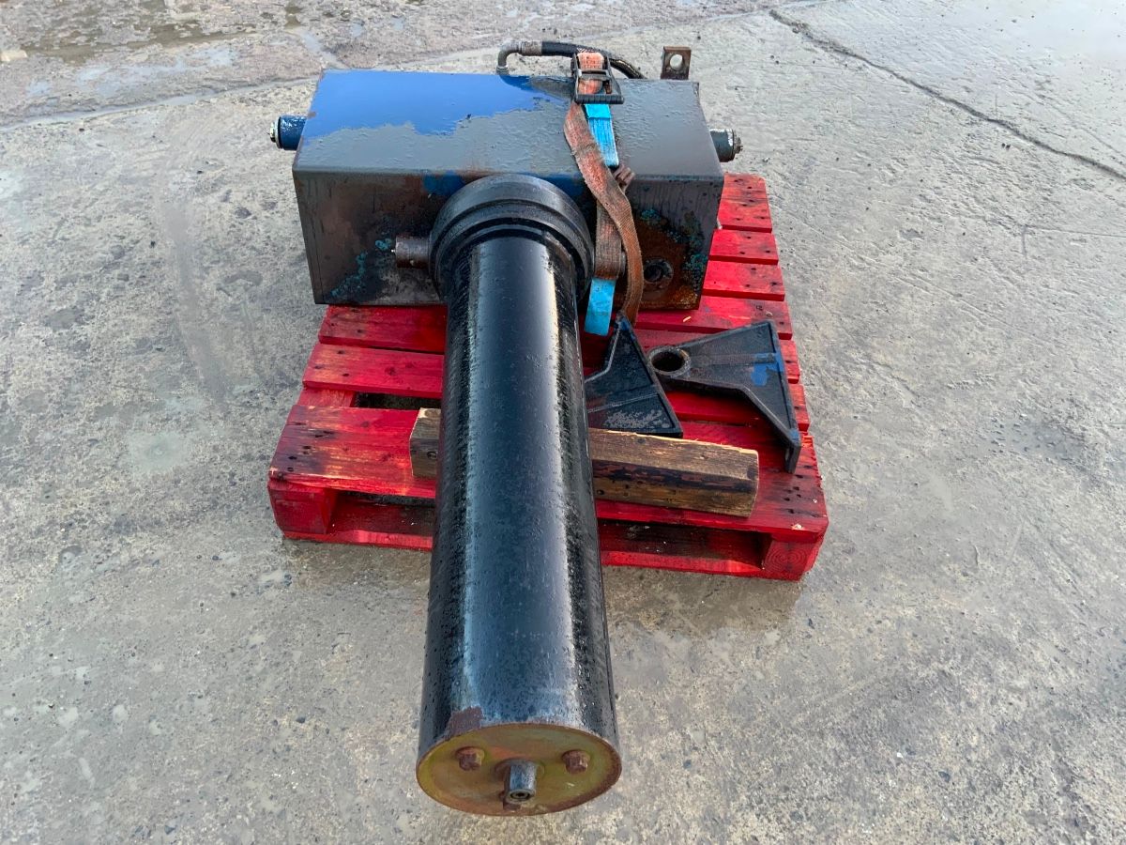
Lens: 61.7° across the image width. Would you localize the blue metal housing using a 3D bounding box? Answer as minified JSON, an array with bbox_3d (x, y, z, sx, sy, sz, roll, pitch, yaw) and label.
[{"bbox_3d":[-0.113,-0.511,2.079,0.833,0.333,0.402,0,46,-4],"label":"blue metal housing"}]

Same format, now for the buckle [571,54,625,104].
[{"bbox_3d":[0.074,-0.726,2.011,0.098,0.060,0.155,0,46,-4],"label":"buckle"}]

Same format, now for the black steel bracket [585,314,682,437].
[{"bbox_3d":[0.041,-0.048,1.812,0.265,0.088,0.330,-9,47,-13],"label":"black steel bracket"}]

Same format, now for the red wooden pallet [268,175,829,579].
[{"bbox_3d":[0.001,-0.220,2.160,1.000,0.172,1.175,5,46,0],"label":"red wooden pallet"}]

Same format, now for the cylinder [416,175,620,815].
[{"bbox_3d":[-0.076,0.037,1.479,0.310,0.310,1.120,0,46,-4],"label":"cylinder"}]

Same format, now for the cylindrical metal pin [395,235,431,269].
[{"bbox_3d":[-0.293,-0.331,1.833,0.073,0.061,0.061,0,46,-4],"label":"cylindrical metal pin"}]

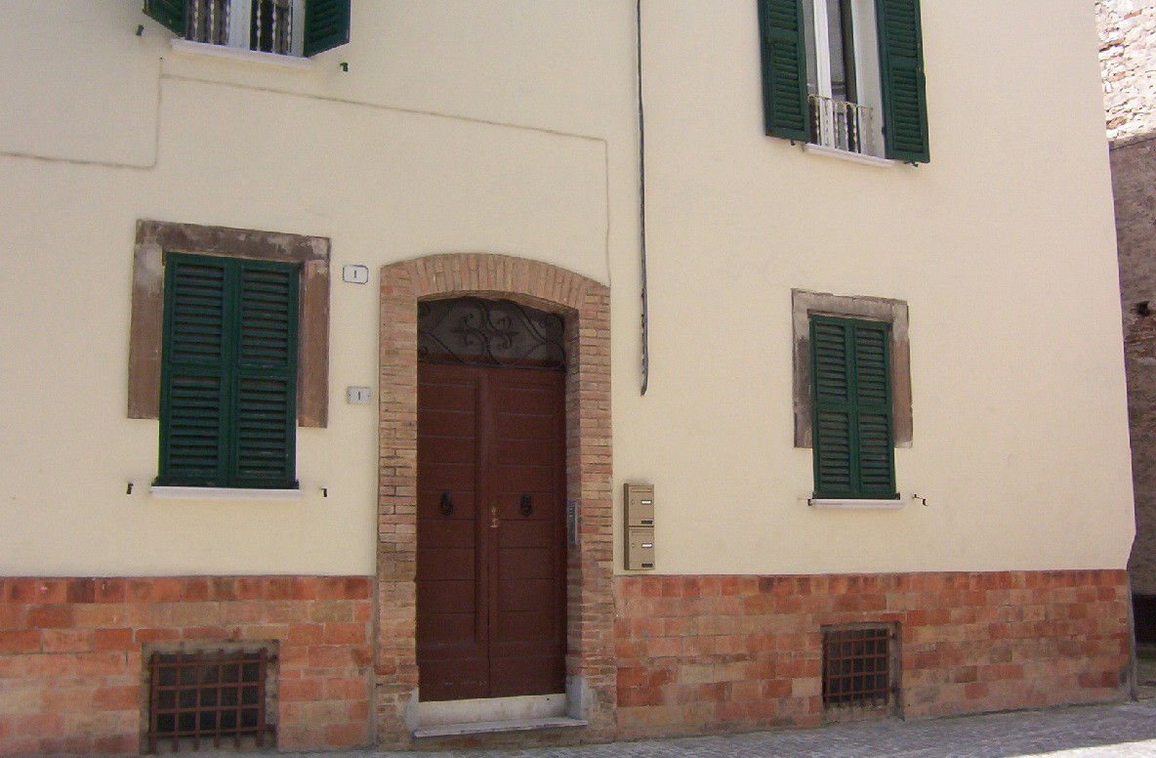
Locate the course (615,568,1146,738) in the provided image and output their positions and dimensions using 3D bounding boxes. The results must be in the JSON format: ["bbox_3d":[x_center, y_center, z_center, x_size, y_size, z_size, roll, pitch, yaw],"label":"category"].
[{"bbox_3d":[2.710,2.227,10.022,5.382,1.205,0.120,3,-8,-25],"label":"course"}]

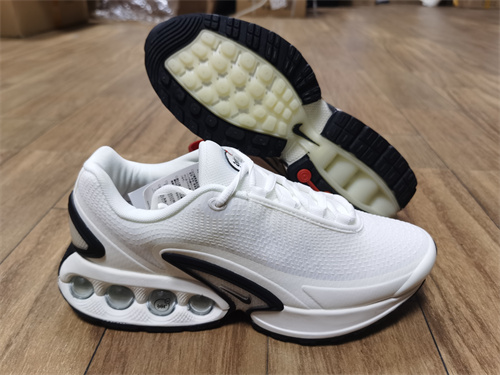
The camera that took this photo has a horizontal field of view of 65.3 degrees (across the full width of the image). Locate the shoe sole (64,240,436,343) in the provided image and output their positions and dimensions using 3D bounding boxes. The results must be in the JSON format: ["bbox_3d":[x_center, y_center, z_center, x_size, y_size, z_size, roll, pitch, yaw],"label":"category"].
[{"bbox_3d":[0.000,0.063,0.321,0.298,0.056,0.108,1,30,-2],"label":"shoe sole"}]

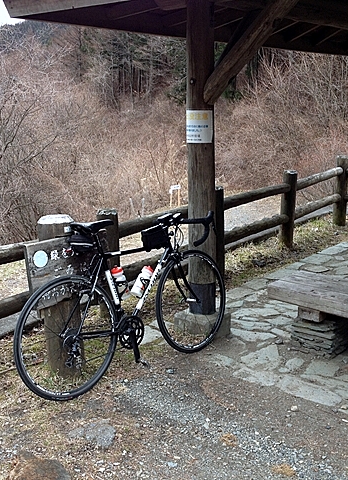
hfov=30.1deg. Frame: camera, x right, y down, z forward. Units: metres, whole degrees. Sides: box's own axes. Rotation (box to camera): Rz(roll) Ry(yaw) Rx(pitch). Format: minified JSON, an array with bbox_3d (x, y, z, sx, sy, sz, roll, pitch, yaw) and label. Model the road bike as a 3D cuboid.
[{"bbox_3d":[-0.232,0.321,3.814,1.650,0.950,0.440,-11,10,-44],"label":"road bike"}]

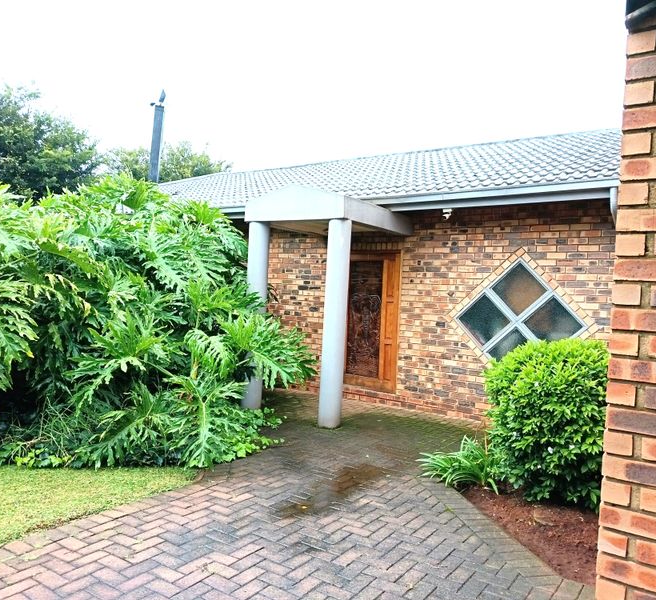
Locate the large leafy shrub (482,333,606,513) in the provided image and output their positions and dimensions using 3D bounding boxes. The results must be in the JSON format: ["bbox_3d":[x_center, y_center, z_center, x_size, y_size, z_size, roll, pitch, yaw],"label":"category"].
[{"bbox_3d":[1.920,0.967,4.850,1.150,1.260,1.080,3,0,0],"label":"large leafy shrub"}]

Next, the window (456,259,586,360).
[{"bbox_3d":[2.392,0.282,7.023,1.660,1.620,0.100,3,0,36],"label":"window"}]

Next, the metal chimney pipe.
[{"bbox_3d":[-4.856,-4.629,15.800,0.270,2.650,0.270,3,0,0],"label":"metal chimney pipe"}]

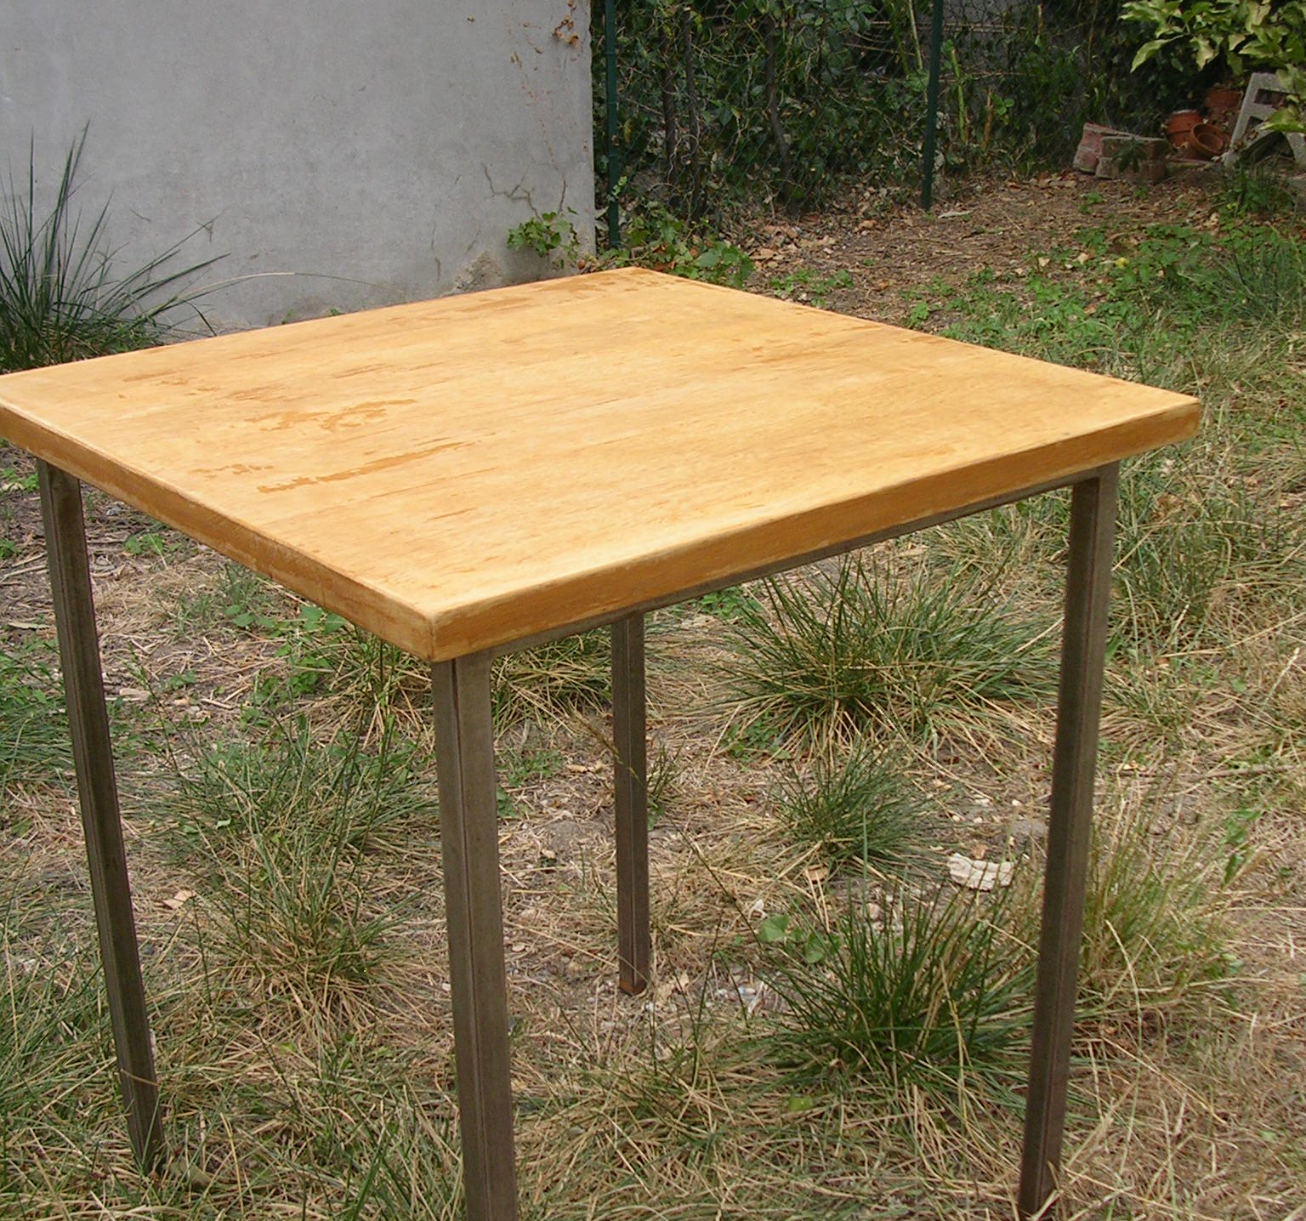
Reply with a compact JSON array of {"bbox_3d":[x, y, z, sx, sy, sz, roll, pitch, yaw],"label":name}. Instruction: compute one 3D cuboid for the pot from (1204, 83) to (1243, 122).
[{"bbox_3d":[2.105,-1.864,7.050,0.140,0.140,0.140,5,22,15],"label":"pot"}]

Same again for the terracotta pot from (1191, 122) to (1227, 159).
[{"bbox_3d":[1.981,-1.665,6.898,0.138,0.120,0.138,17,61,-6],"label":"terracotta pot"}]

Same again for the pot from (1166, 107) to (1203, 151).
[{"bbox_3d":[2.330,-2.100,8.400,0.170,0.165,0.170,-1,21,0],"label":"pot"}]

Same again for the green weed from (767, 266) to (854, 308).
[{"bbox_3d":[0.427,-0.879,5.200,0.240,0.075,0.200,1,21,5],"label":"green weed"}]

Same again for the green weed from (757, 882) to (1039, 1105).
[{"bbox_3d":[0.274,0.376,2.045,0.310,0.180,0.270,-1,21,0],"label":"green weed"}]

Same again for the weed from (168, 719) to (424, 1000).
[{"bbox_3d":[-0.415,0.270,2.220,0.300,0.250,0.260,-1,21,0],"label":"weed"}]

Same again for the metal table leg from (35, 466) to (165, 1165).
[{"bbox_3d":[-0.493,0.203,1.727,0.026,0.730,0.026,-17,27,-36],"label":"metal table leg"}]

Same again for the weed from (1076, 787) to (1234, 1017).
[{"bbox_3d":[0.553,0.314,2.145,0.205,0.220,0.180,-1,21,0],"label":"weed"}]

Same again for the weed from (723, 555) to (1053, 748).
[{"bbox_3d":[0.376,0.034,2.965,0.530,0.205,0.420,-1,21,0],"label":"weed"}]

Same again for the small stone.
[{"bbox_3d":[0.381,0.303,2.223,0.074,0.028,0.050,3,21,10],"label":"small stone"}]

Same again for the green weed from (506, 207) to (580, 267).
[{"bbox_3d":[-0.321,-1.096,5.600,0.210,0.165,0.140,-2,21,-3],"label":"green weed"}]

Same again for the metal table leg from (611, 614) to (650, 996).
[{"bbox_3d":[-0.025,0.062,1.891,0.025,0.722,0.025,-17,26,-36],"label":"metal table leg"}]

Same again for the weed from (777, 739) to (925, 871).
[{"bbox_3d":[0.237,0.227,2.306,0.170,0.120,0.165,2,21,6],"label":"weed"}]

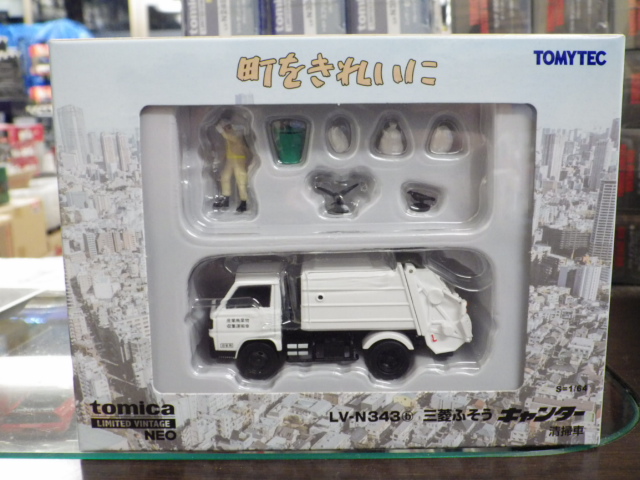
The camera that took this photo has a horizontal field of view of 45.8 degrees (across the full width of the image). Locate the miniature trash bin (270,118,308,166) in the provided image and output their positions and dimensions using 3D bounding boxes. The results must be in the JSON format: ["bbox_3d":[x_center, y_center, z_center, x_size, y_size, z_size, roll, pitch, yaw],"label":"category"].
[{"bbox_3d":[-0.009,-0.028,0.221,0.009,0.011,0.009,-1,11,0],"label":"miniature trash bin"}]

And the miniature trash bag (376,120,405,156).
[{"bbox_3d":[0.021,-0.029,0.220,0.008,0.010,0.007,-1,11,0],"label":"miniature trash bag"}]

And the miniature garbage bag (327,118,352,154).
[{"bbox_3d":[0.006,-0.029,0.220,0.007,0.009,0.006,-1,11,0],"label":"miniature garbage bag"}]

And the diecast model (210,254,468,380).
[{"bbox_3d":[0.006,0.023,0.239,0.079,0.034,0.028,-1,11,0],"label":"diecast model"}]

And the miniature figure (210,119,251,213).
[{"bbox_3d":[-0.026,-0.023,0.222,0.011,0.030,0.009,8,14,39],"label":"miniature figure"}]

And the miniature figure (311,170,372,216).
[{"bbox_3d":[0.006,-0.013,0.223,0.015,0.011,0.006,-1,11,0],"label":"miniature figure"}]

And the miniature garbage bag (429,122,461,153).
[{"bbox_3d":[0.036,-0.029,0.220,0.007,0.009,0.007,-1,11,0],"label":"miniature garbage bag"}]

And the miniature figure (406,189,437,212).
[{"bbox_3d":[0.030,-0.011,0.222,0.009,0.007,0.005,-1,11,0],"label":"miniature figure"}]

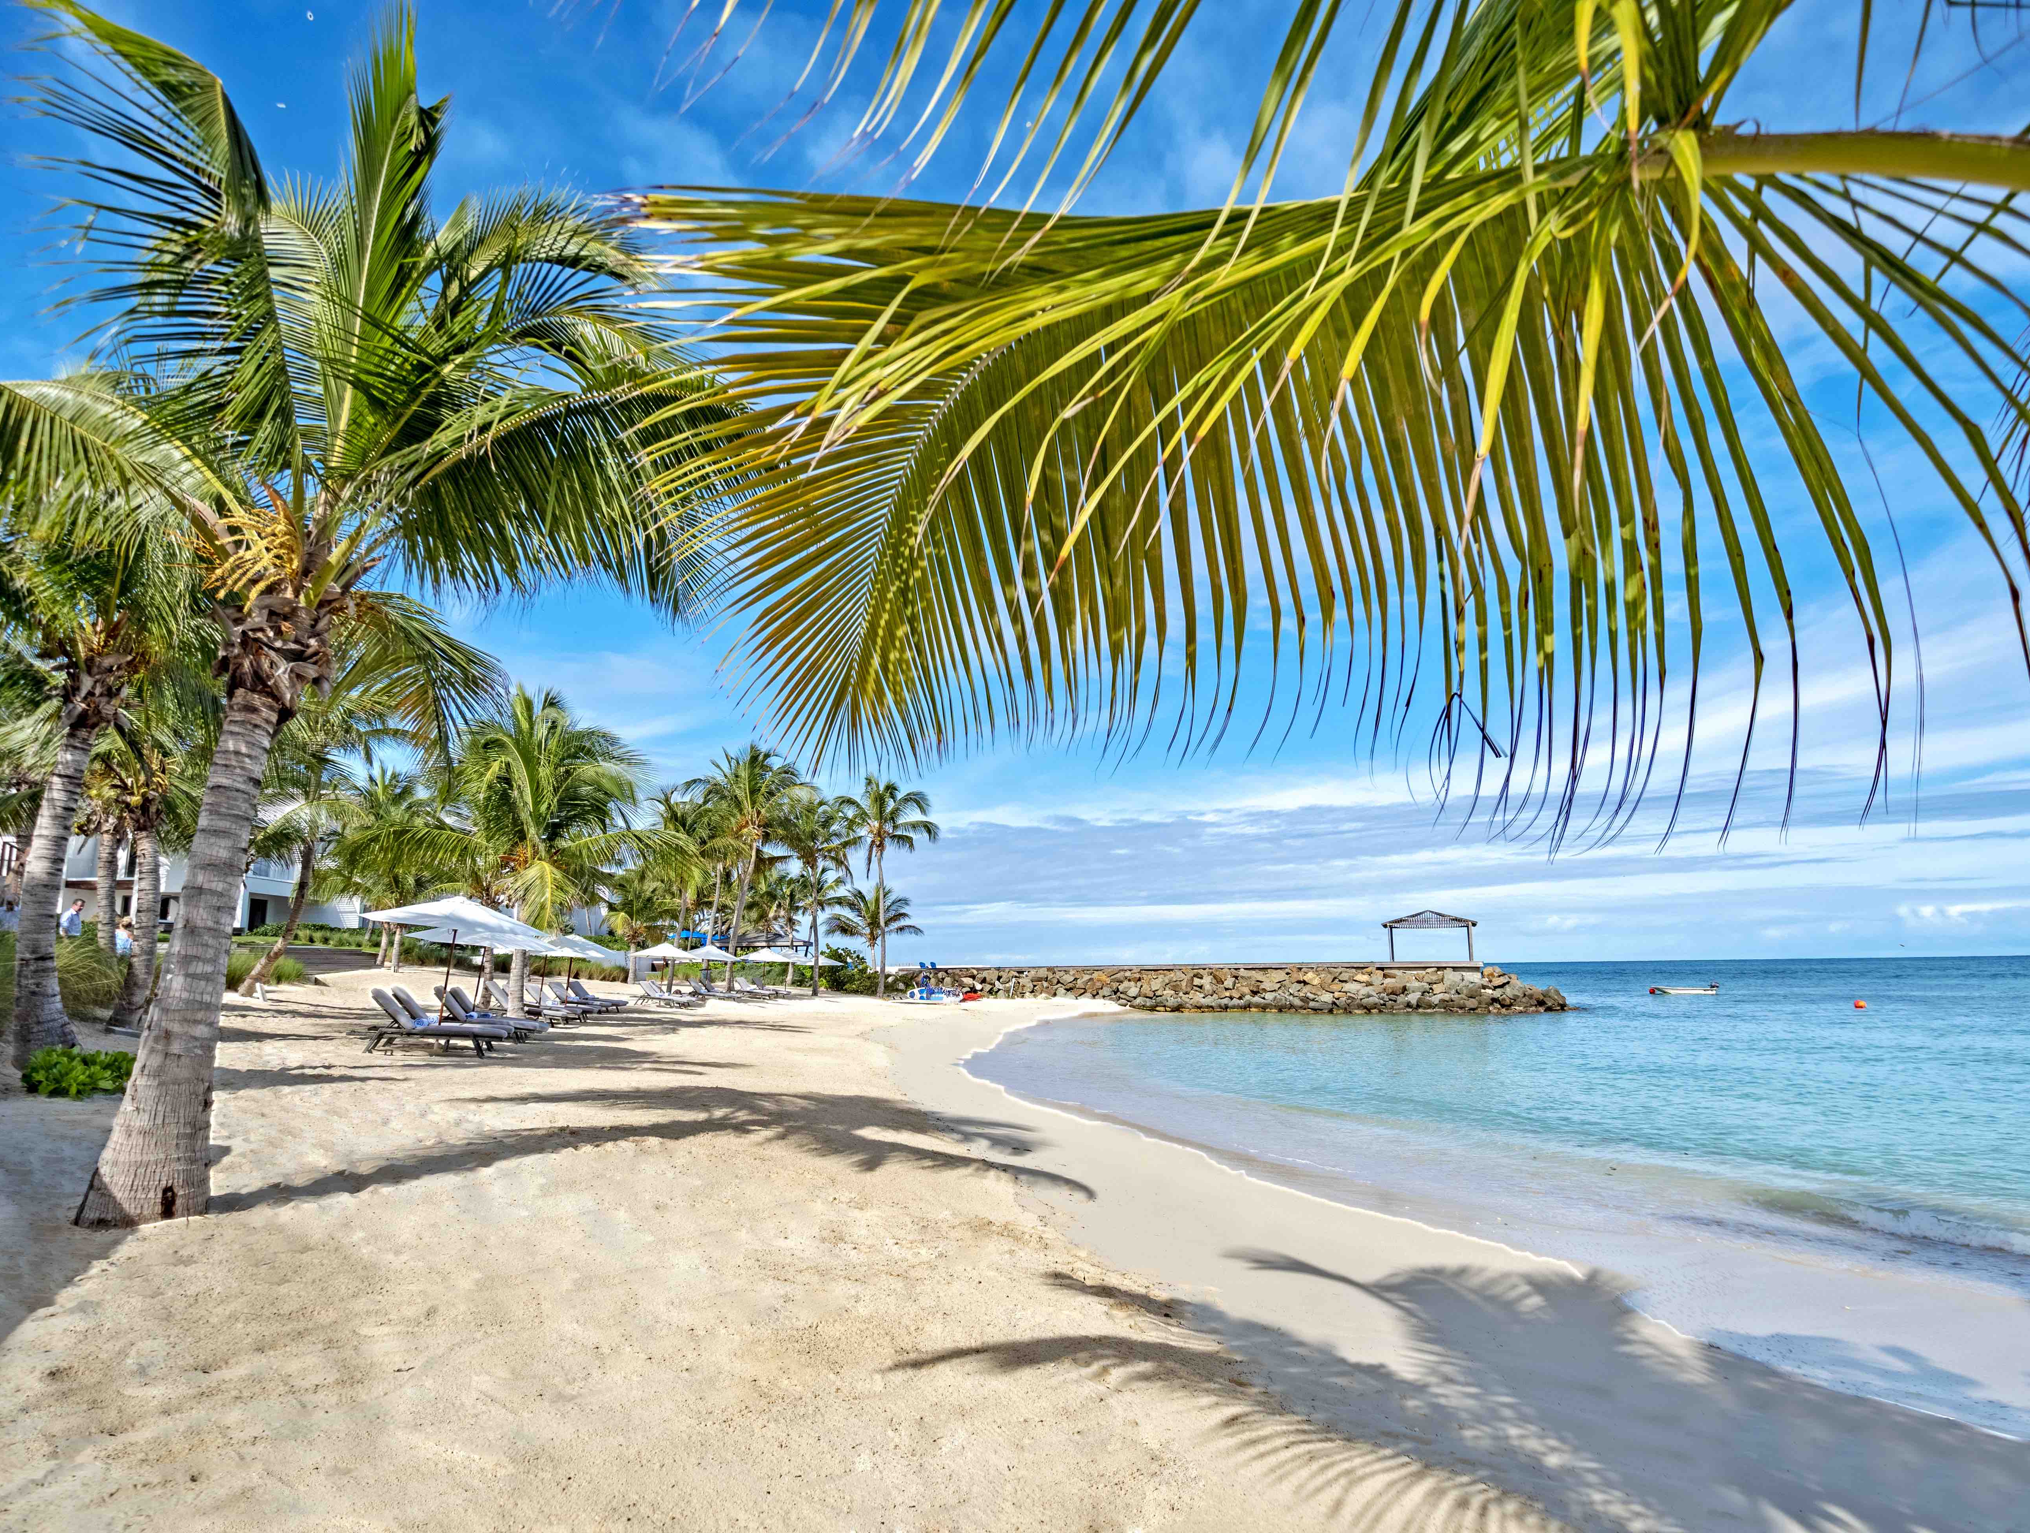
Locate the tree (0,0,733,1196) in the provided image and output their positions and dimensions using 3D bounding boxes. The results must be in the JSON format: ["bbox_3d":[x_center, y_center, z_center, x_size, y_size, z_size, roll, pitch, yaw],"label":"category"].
[{"bbox_3d":[-4.704,-1.402,6.930,4.779,8.094,4.779,-1,-11,0],"label":"tree"}]

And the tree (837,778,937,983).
[{"bbox_3d":[-6.143,5.646,50.325,4.886,10.321,4.886,-1,-11,0],"label":"tree"}]

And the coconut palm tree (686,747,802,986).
[{"bbox_3d":[-11.500,4.259,45.499,5.253,10.455,5.253,-1,-11,0],"label":"coconut palm tree"}]

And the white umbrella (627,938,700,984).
[{"bbox_3d":[-14.756,8.732,44.767,2.800,2.500,2.800,2,-11,-14],"label":"white umbrella"}]

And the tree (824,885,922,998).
[{"bbox_3d":[-7.143,8.707,53.819,4.875,5.352,4.875,-1,-11,0],"label":"tree"}]

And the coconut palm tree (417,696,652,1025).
[{"bbox_3d":[-11.726,2.132,25.800,6.200,8.030,6.200,-1,-11,0],"label":"coconut palm tree"}]

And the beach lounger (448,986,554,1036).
[{"bbox_3d":[-10.919,5.223,22.500,1.970,0.930,0.700,2,-11,-14],"label":"beach lounger"}]

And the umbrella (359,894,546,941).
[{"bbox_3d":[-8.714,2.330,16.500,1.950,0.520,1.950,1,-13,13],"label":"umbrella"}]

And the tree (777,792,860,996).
[{"bbox_3d":[-9.098,5.875,49.265,4.182,9.283,4.182,-1,-11,0],"label":"tree"}]

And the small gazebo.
[{"bbox_3d":[23.828,9.815,61.000,5.300,2.990,5.100,-5,-12,22],"label":"small gazebo"}]

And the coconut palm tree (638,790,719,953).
[{"bbox_3d":[-17.101,6.290,53.500,5.600,10.060,5.600,-1,-11,0],"label":"coconut palm tree"}]

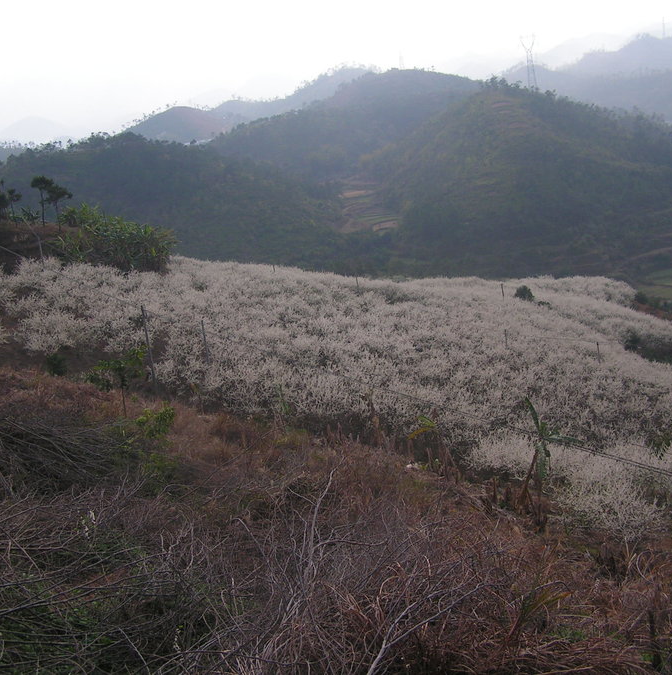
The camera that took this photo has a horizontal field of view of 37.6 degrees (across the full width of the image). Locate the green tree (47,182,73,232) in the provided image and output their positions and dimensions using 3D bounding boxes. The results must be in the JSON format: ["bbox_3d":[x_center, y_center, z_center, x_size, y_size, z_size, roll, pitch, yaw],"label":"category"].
[{"bbox_3d":[-27.583,-12.995,98.383,2.600,4.900,2.500,-9,10,-14],"label":"green tree"}]

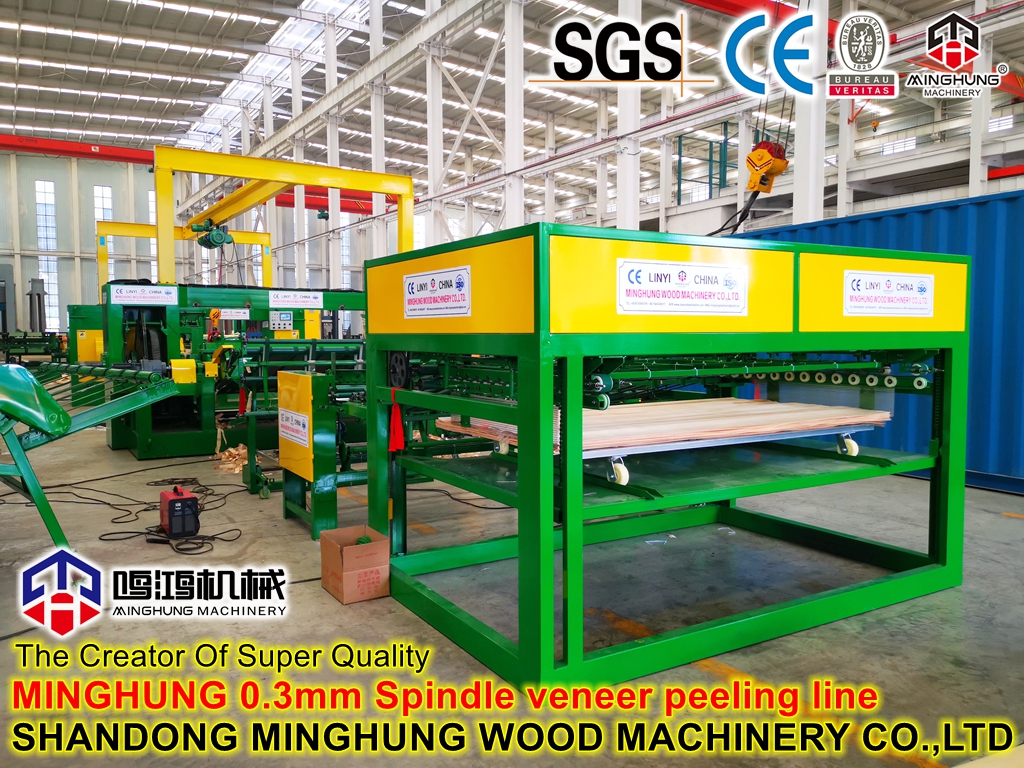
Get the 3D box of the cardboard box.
[{"bbox_3d":[-0.946,1.084,4.815,0.285,0.342,0.388,-2,4,-31],"label":"cardboard box"}]

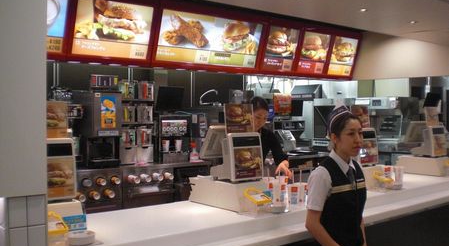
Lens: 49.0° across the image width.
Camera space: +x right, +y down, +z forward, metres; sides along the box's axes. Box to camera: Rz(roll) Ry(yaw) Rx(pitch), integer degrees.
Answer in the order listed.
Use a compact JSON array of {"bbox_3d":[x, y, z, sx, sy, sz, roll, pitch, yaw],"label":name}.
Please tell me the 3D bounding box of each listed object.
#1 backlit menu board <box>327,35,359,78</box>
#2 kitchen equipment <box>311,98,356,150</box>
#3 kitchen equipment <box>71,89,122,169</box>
[{"bbox_3d":[1.581,-0.901,6.663,0.493,0.501,0.080,-1,17,-40],"label":"backlit menu board"},{"bbox_3d":[1.703,0.019,8.730,1.090,0.891,0.600,-1,2,-40],"label":"kitchen equipment"},{"bbox_3d":[-1.520,0.082,5.905,0.353,0.878,0.520,-1,2,-40],"label":"kitchen equipment"}]

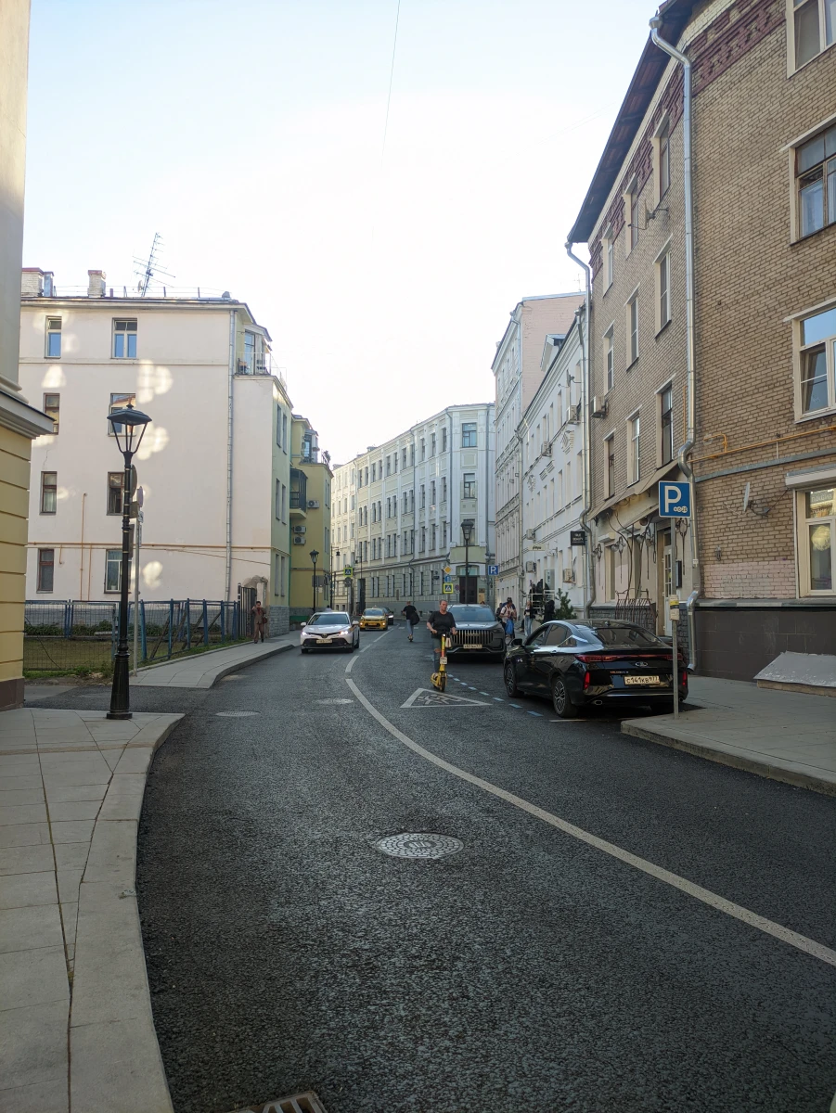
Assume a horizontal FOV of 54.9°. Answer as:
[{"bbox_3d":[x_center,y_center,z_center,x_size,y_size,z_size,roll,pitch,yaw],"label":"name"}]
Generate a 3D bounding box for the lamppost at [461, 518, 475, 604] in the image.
[{"bbox_3d":[1.882,1.017,30.493,0.500,4.900,0.500,0,-3,0],"label":"lamppost"}]

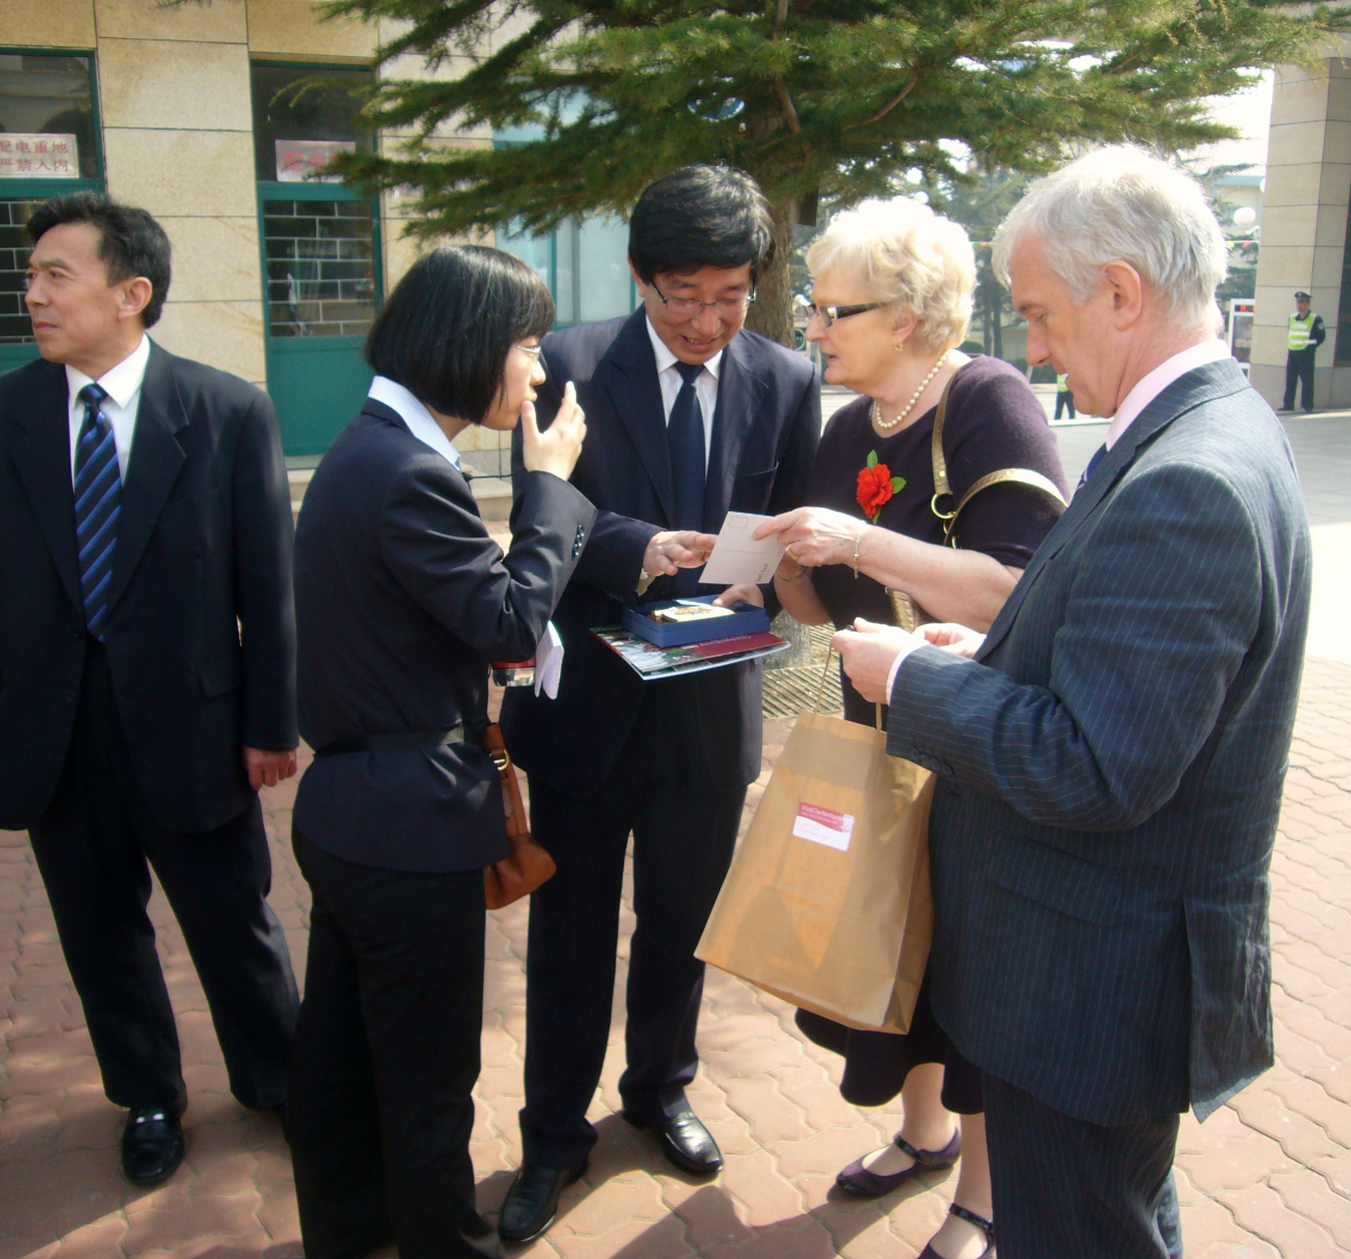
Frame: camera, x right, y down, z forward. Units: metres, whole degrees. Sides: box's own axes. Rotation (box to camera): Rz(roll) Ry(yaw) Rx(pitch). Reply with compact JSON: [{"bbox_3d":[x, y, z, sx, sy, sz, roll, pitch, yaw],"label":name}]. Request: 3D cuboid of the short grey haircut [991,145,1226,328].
[{"bbox_3d":[0.415,-0.373,1.299,0.220,0.180,0.180,-4,11,20],"label":"short grey haircut"}]

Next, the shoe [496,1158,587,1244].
[{"bbox_3d":[-0.224,0.939,2.370,0.098,0.097,0.270,4,14,16],"label":"shoe"}]

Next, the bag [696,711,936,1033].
[{"bbox_3d":[0.188,0.266,1.535,0.220,0.300,0.110,16,-9,24],"label":"bag"}]

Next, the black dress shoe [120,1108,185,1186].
[{"bbox_3d":[-0.937,0.867,2.456,0.110,0.110,0.285,-3,14,-13],"label":"black dress shoe"}]

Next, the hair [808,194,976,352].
[{"bbox_3d":[0.304,-0.501,1.916,0.245,0.230,0.210,0,13,0],"label":"hair"}]

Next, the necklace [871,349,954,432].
[{"bbox_3d":[0.346,-0.346,1.963,0.135,0.125,0.140,-8,16,-32],"label":"necklace"}]

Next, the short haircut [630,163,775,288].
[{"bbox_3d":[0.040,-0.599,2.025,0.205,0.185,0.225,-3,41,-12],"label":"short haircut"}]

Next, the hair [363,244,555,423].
[{"bbox_3d":[-0.295,-0.411,1.870,0.240,0.235,0.200,14,14,-1],"label":"hair"}]

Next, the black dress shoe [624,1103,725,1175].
[{"bbox_3d":[-0.008,0.901,2.527,0.098,0.097,0.270,-10,17,-35],"label":"black dress shoe"}]

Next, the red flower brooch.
[{"bbox_3d":[0.304,-0.211,2.000,0.083,0.105,0.043,10,17,37],"label":"red flower brooch"}]

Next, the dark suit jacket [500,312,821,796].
[{"bbox_3d":[-0.019,-0.113,2.100,0.520,0.770,0.420,-2,13,-10],"label":"dark suit jacket"}]

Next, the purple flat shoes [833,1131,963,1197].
[{"bbox_3d":[0.403,0.939,2.427,0.245,0.070,0.088,-4,14,-18],"label":"purple flat shoes"}]

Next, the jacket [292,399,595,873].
[{"bbox_3d":[-0.341,0.005,1.922,0.420,0.660,0.450,-6,14,-23],"label":"jacket"}]

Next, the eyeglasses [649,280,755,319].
[{"bbox_3d":[0.035,-0.506,2.000,0.140,0.045,0.135,-3,41,-12],"label":"eyeglasses"}]

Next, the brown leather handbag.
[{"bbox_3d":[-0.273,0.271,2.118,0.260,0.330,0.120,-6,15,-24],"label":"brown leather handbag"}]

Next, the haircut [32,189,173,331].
[{"bbox_3d":[-0.871,-0.559,2.057,0.185,0.205,0.215,12,18,43],"label":"haircut"}]

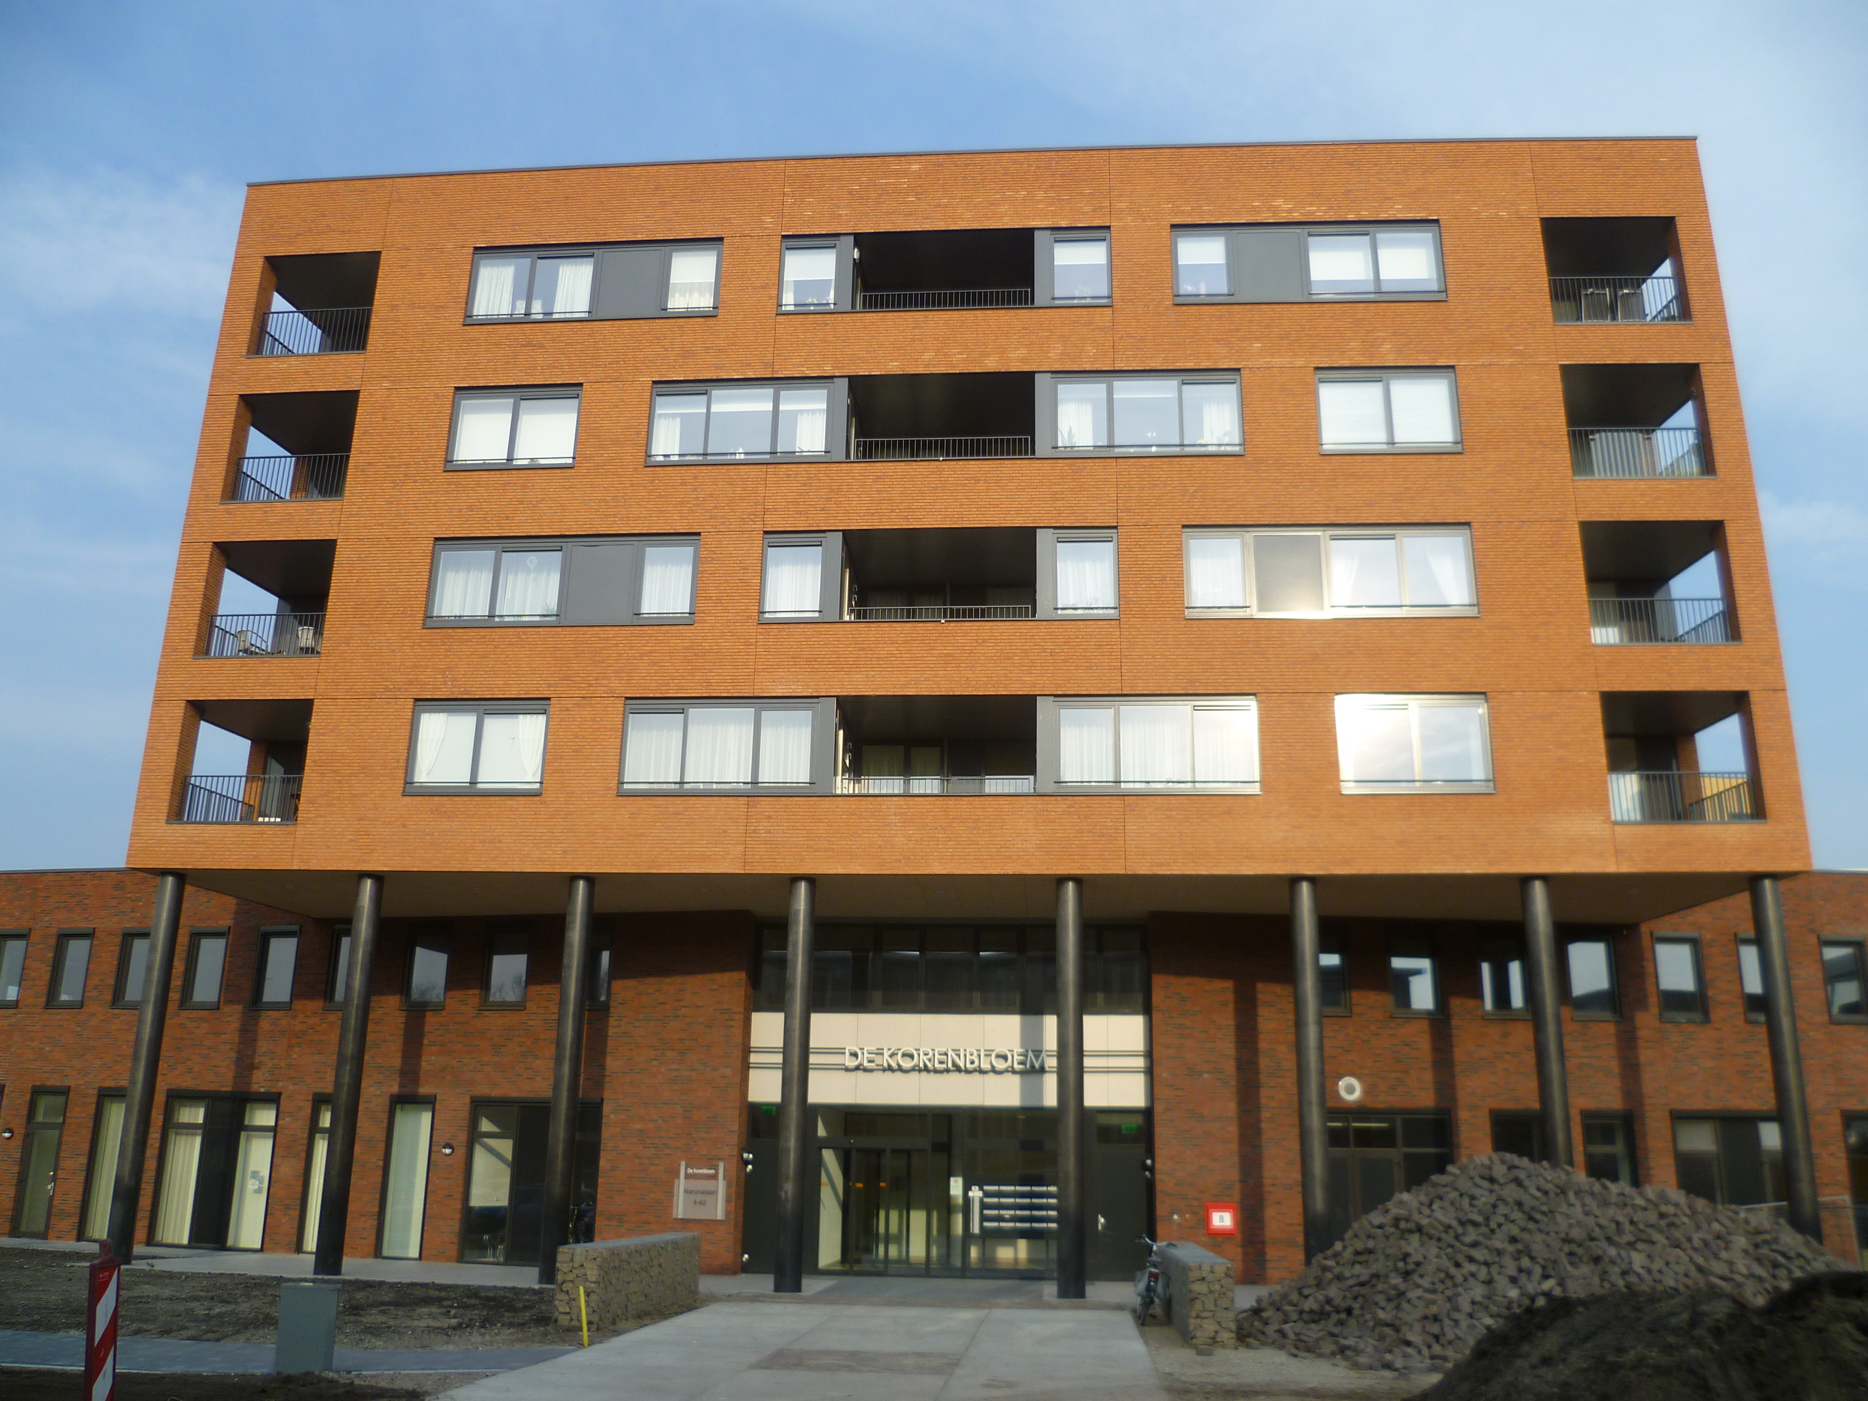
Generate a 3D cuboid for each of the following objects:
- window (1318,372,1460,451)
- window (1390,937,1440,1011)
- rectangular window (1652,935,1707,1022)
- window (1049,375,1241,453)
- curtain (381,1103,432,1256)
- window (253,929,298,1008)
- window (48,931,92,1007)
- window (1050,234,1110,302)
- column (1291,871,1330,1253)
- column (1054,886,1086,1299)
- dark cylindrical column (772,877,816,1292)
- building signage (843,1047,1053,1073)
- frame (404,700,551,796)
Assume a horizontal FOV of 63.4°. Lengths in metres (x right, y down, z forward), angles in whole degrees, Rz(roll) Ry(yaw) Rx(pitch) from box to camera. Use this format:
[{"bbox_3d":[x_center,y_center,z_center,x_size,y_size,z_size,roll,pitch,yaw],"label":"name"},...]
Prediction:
[{"bbox_3d":[7.963,-5.079,26.458,2.442,1.656,0.150,0,-17,4],"label":"window"},{"bbox_3d":[8.821,5.038,27.666,0.983,1.480,0.120,2,-17,-4],"label":"window"},{"bbox_3d":[14.125,5.235,28.562,1.006,1.712,0.130,2,-17,-4],"label":"rectangular window"},{"bbox_3d":[3.763,-5.069,26.778,3.371,1.614,0.150,0,-17,4],"label":"window"},{"bbox_3d":[-9.988,9.113,28.703,0.844,2.837,0.120,-3,-18,13],"label":"curtain"},{"bbox_3d":[-13.293,5.410,30.543,0.943,1.704,0.150,-3,-18,13],"label":"window"},{"bbox_3d":[-18.226,5.670,31.898,0.944,1.685,0.150,-3,-18,13],"label":"window"},{"bbox_3d":[2.667,-7.814,27.352,1.082,1.474,0.120,0,-17,5],"label":"window"},{"bbox_3d":[5.906,5.951,23.524,0.430,6.398,0.430,0,-17,4],"label":"column"},{"bbox_3d":[2.162,5.995,23.793,0.430,6.412,0.430,0,-17,4],"label":"column"},{"bbox_3d":[-2.184,5.972,24.041,0.420,6.430,0.420,1,-17,0],"label":"dark cylindrical column"},{"bbox_3d":[0.248,6.791,28.538,3.902,0.466,0.100,0,-17,4],"label":"building signage"},{"bbox_3d":[-7.712,0.803,25.540,2.401,1.673,0.150,0,-17,5],"label":"frame"}]

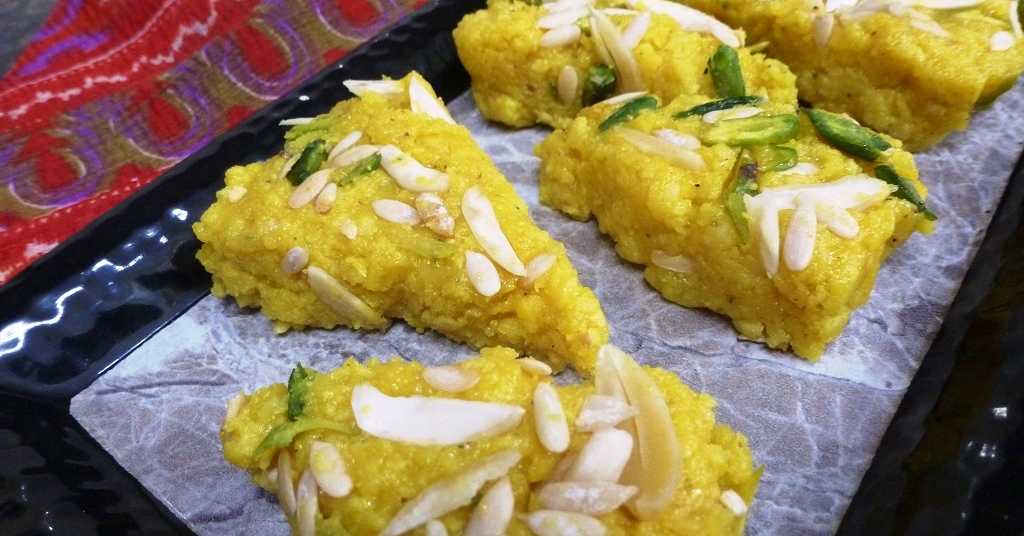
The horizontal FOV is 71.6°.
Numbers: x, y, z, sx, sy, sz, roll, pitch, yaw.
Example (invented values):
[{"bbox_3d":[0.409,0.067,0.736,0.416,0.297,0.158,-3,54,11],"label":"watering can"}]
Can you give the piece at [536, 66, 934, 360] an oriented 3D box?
[{"bbox_3d":[0.041,-0.017,0.142,0.068,0.021,0.040,30,57,33],"label":"piece"}]

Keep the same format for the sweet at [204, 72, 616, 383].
[{"bbox_3d":[-0.014,-0.003,0.139,0.081,0.021,0.055,31,58,33],"label":"sweet"}]

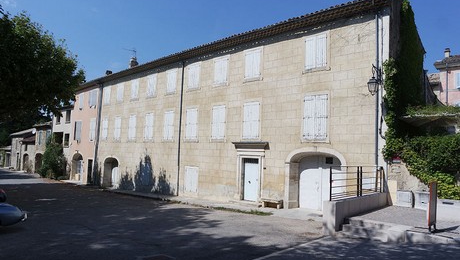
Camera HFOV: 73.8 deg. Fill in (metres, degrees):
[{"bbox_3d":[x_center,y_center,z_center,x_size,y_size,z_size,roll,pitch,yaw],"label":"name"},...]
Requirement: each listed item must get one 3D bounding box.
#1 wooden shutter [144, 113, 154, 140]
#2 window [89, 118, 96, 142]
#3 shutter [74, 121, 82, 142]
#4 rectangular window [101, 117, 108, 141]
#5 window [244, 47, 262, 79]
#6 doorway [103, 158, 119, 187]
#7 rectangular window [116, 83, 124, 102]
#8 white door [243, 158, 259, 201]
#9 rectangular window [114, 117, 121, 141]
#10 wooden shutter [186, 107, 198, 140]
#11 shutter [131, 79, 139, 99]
[{"bbox_3d":[-6.022,-0.215,23.080,1.225,1.962,0.120,-2,-6,43],"label":"wooden shutter"},{"bbox_3d":[-12.860,-0.034,28.761,1.100,2.030,0.120,-2,-5,42],"label":"window"},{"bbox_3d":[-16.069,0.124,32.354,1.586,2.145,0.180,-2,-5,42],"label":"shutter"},{"bbox_3d":[-11.412,0.002,28.174,1.212,1.900,0.120,-2,-6,43],"label":"rectangular window"},{"bbox_3d":[1.258,-3.598,16.870,1.092,1.482,0.150,-2,-5,42],"label":"window"},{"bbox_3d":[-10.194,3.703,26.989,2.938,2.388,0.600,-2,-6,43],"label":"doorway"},{"bbox_3d":[-9.107,-3.099,25.711,0.990,1.490,0.180,-2,-5,42],"label":"rectangular window"},{"bbox_3d":[1.162,2.687,16.550,1.040,2.288,0.120,-2,-5,42],"label":"white door"},{"bbox_3d":[-9.645,-0.074,26.505,1.225,1.938,0.120,-2,-6,43],"label":"rectangular window"},{"bbox_3d":[-2.406,-0.355,19.676,1.187,1.975,0.140,-2,-6,43],"label":"wooden shutter"},{"bbox_3d":[-7.780,-3.316,25.109,1.092,1.534,0.100,-2,-5,42],"label":"shutter"}]

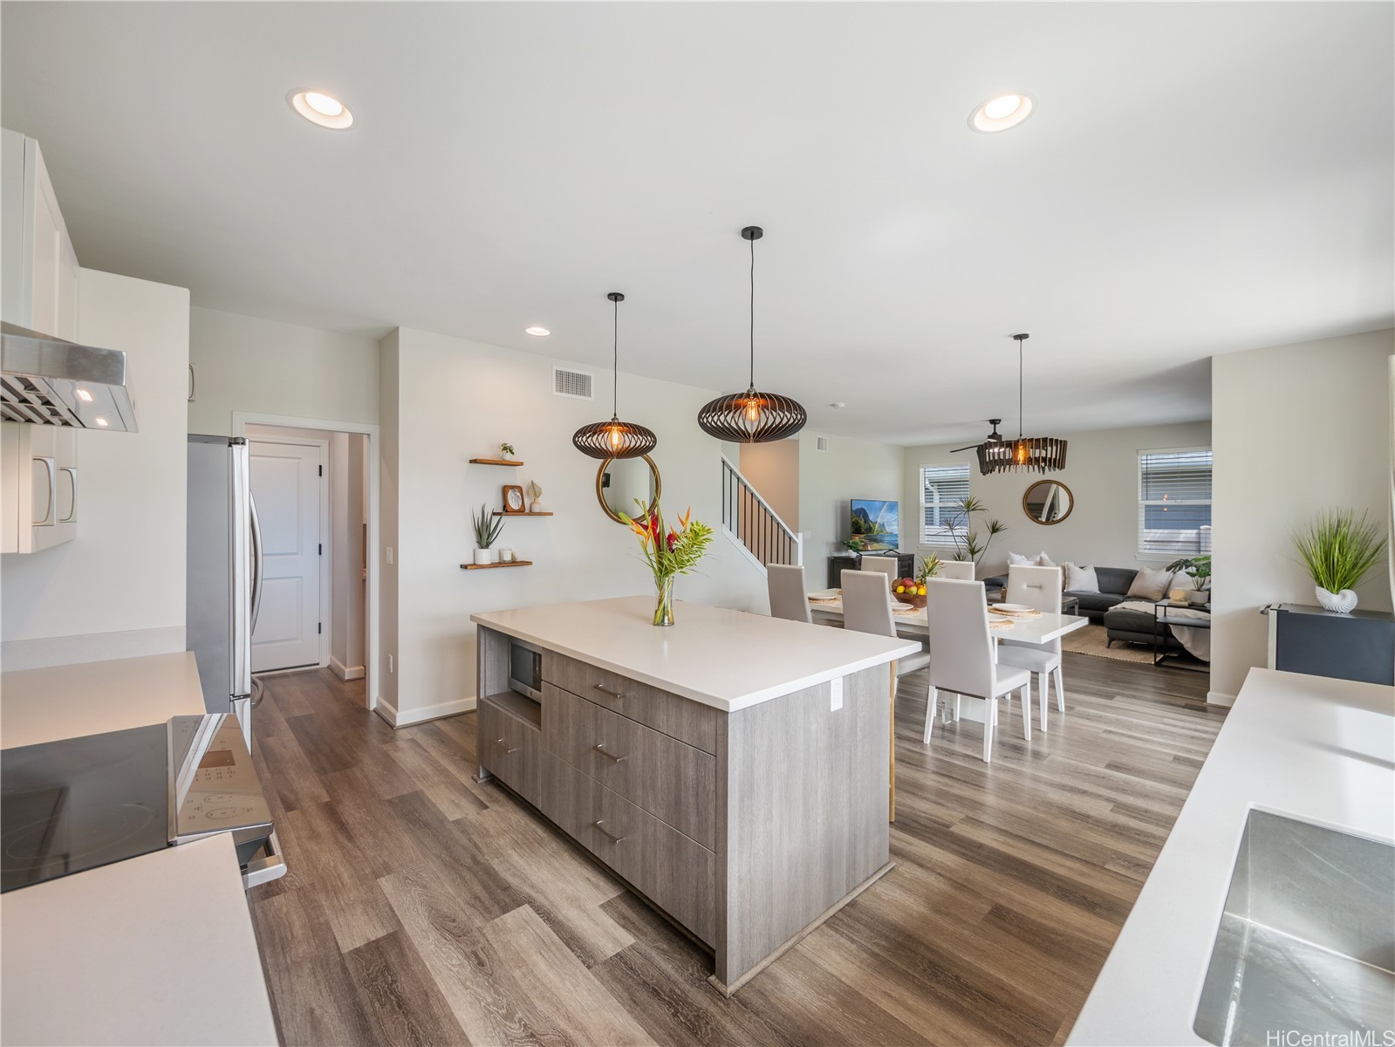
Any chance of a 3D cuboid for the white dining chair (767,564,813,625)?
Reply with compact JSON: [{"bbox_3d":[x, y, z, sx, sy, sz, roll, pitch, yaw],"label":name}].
[{"bbox_3d":[0.908,0.889,4.753,0.623,1.080,0.452,0,1,-42],"label":"white dining chair"}]

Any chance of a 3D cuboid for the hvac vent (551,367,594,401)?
[{"bbox_3d":[-1.029,-1.173,4.743,0.395,0.240,0.023,0,0,-43],"label":"hvac vent"}]

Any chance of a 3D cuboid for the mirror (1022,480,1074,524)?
[{"bbox_3d":[5.237,-0.311,8.453,0.040,0.690,0.685,0,0,-43],"label":"mirror"}]

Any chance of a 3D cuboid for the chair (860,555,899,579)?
[{"bbox_3d":[1.564,0.883,5.318,0.623,1.080,0.452,0,1,-42],"label":"chair"}]

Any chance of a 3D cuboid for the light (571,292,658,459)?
[{"bbox_3d":[-0.478,-0.860,3.315,0.492,0.950,0.492,0,1,-8],"label":"light"}]

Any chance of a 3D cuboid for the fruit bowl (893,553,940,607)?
[{"bbox_3d":[1.777,0.470,4.529,0.422,0.392,0.422,0,1,21],"label":"fruit bowl"}]

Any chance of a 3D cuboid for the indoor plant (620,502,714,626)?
[{"bbox_3d":[-0.171,0.212,3.119,0.502,0.664,0.422,0,1,-3],"label":"indoor plant"}]

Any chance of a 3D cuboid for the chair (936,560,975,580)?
[{"bbox_3d":[2.041,0.890,4.808,0.623,1.080,0.452,0,1,-42],"label":"chair"}]

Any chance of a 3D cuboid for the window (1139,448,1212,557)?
[{"bbox_3d":[6.591,-0.299,7.734,0.101,1.477,0.894,0,1,-42],"label":"window"}]

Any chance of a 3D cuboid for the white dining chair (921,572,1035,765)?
[{"bbox_3d":[1.788,0.885,3.655,0.650,1.067,0.445,0,0,-43],"label":"white dining chair"}]

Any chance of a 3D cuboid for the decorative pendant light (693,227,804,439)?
[{"bbox_3d":[0.249,-0.849,2.559,0.492,0.950,0.492,0,1,6],"label":"decorative pendant light"}]

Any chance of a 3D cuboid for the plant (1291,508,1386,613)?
[{"bbox_3d":[4.313,0.248,3.812,0.410,0.698,0.420,0,0,-43],"label":"plant"}]

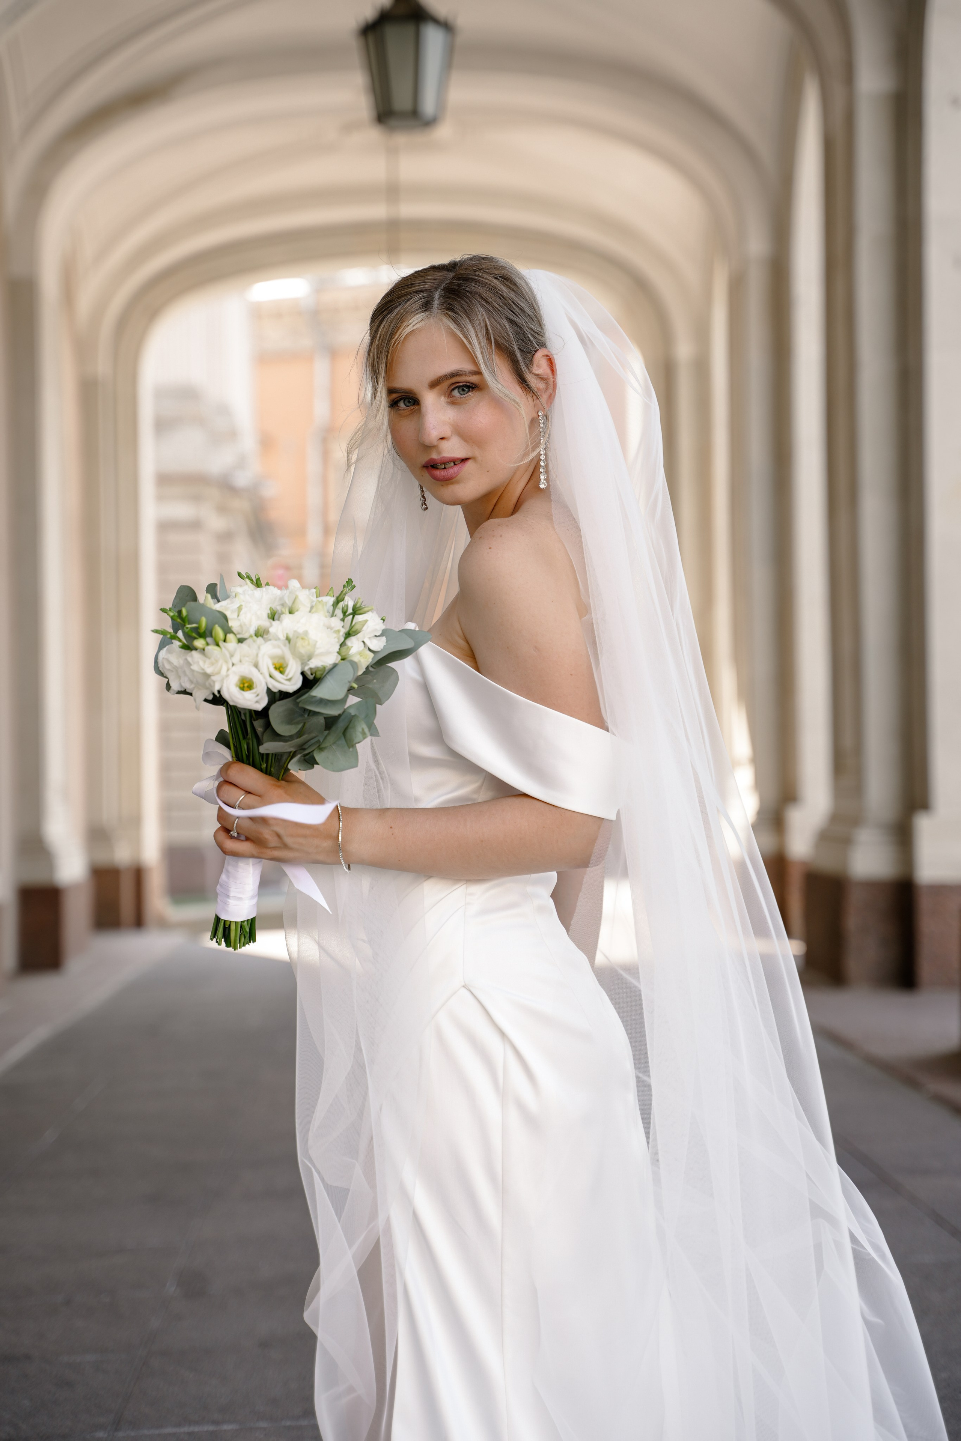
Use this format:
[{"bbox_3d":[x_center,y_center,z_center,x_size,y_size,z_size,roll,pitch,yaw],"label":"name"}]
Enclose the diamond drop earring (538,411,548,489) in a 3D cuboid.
[{"bbox_3d":[0.059,-0.254,2.410,0.009,0.072,0.007,0,0,-9],"label":"diamond drop earring"}]

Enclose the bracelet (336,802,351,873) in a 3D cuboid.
[{"bbox_3d":[-0.123,0.106,2.320,0.010,0.064,0.056,-7,-1,12],"label":"bracelet"}]

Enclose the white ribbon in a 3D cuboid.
[{"bbox_3d":[-0.195,0.098,2.310,0.128,0.158,0.085,3,0,6],"label":"white ribbon"}]

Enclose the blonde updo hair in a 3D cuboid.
[{"bbox_3d":[-0.018,-0.348,2.460,0.180,0.200,0.220,-8,-1,29],"label":"blonde updo hair"}]

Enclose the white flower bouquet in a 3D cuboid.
[{"bbox_3d":[-0.186,0.037,2.330,0.235,0.335,0.215,10,7,8],"label":"white flower bouquet"}]

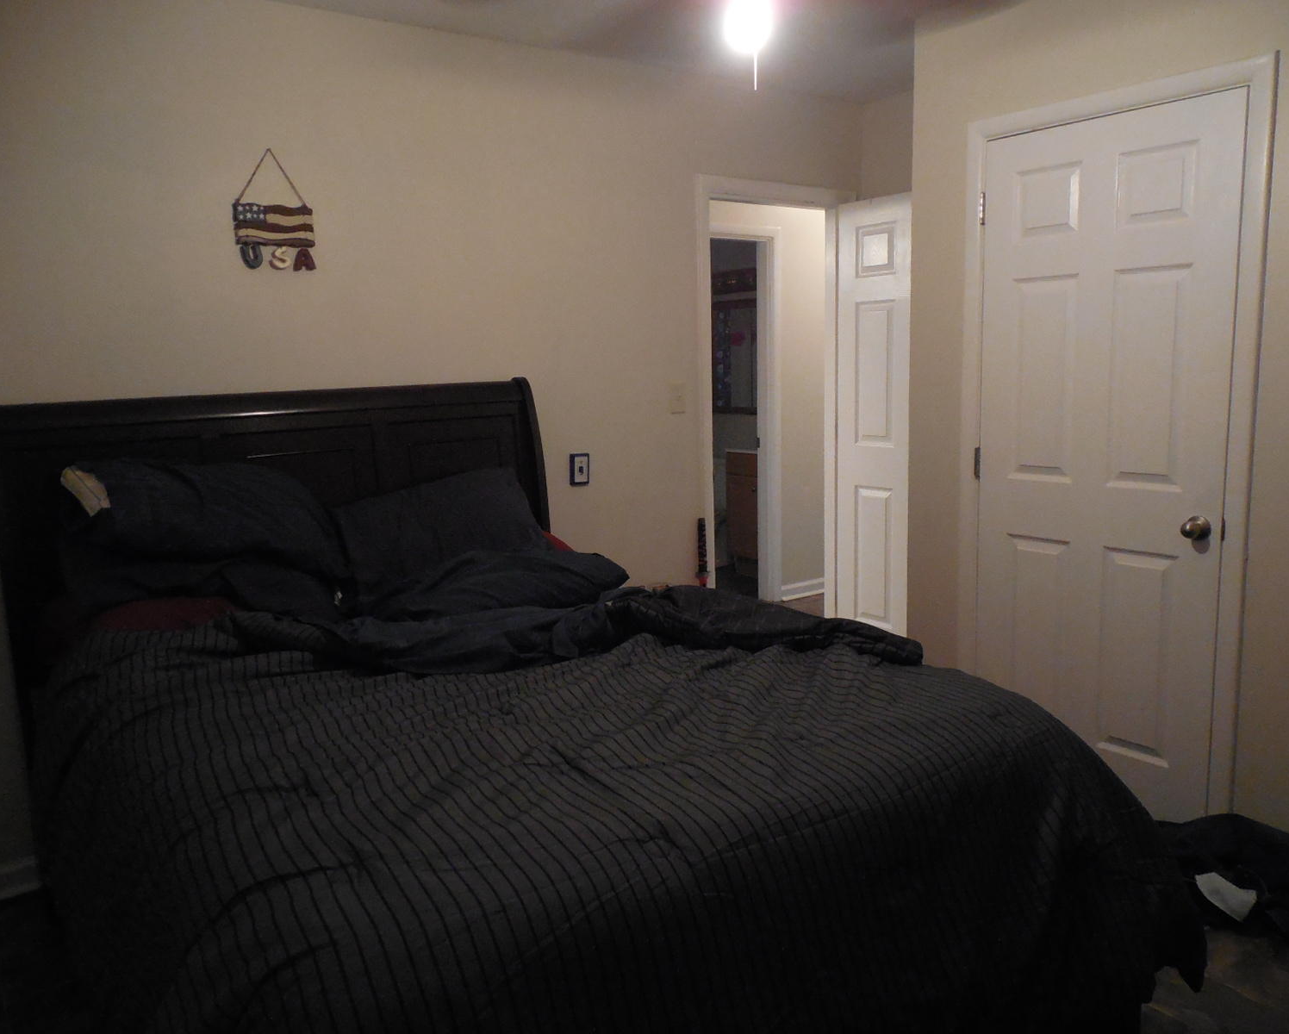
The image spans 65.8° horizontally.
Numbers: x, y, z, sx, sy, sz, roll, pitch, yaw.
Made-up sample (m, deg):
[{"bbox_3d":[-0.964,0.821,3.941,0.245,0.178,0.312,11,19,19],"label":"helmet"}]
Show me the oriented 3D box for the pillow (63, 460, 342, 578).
[{"bbox_3d":[-1.097,-0.009,2.523,0.620,0.170,0.450,-9,33,-36],"label":"pillow"}]

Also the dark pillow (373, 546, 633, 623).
[{"bbox_3d":[-0.360,0.162,2.573,0.620,0.140,0.430,-9,11,-36],"label":"dark pillow"}]

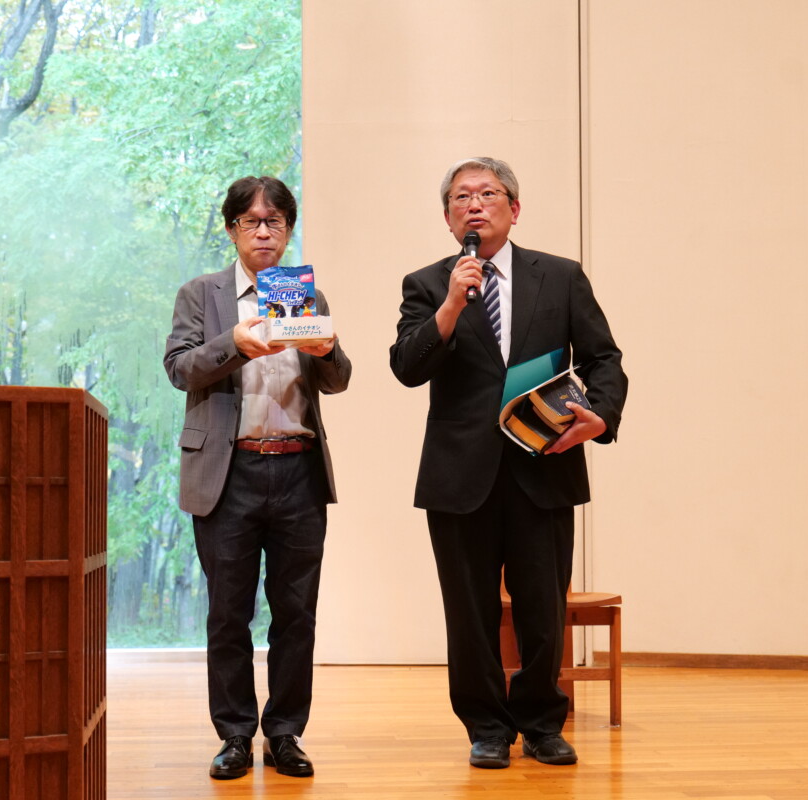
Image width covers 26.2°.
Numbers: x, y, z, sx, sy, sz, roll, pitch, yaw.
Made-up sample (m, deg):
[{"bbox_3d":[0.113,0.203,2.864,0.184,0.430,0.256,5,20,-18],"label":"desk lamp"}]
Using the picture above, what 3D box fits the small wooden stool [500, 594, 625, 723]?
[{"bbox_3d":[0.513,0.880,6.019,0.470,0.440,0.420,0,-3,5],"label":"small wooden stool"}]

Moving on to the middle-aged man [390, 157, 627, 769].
[{"bbox_3d":[0.293,0.161,4.968,0.660,1.757,0.440,0,-3,5],"label":"middle-aged man"}]

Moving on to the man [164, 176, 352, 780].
[{"bbox_3d":[-0.395,0.194,4.803,0.510,1.675,0.500,0,-3,-9],"label":"man"}]

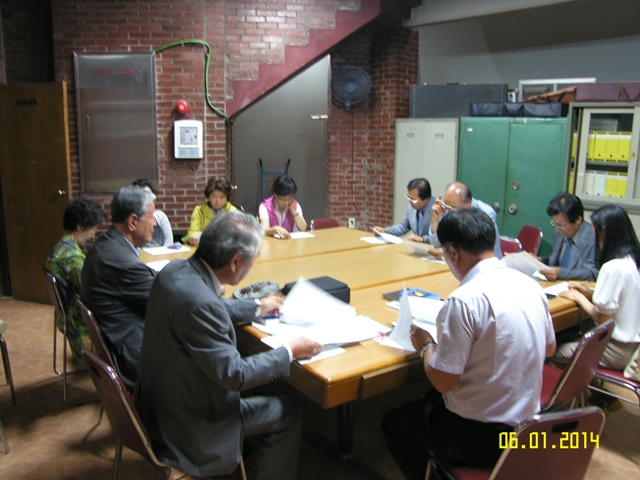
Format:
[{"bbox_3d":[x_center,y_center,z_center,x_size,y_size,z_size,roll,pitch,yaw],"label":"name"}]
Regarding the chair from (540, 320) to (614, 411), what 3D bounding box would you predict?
[{"bbox_3d":[1.027,0.736,2.507,0.460,0.800,0.530,-7,14,-38],"label":"chair"}]

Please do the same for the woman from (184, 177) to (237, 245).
[{"bbox_3d":[-0.902,0.092,4.549,0.500,1.240,0.720,-5,12,-27],"label":"woman"}]

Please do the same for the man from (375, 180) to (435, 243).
[{"bbox_3d":[0.717,0.113,4.088,0.700,1.220,0.520,-7,13,-34],"label":"man"}]

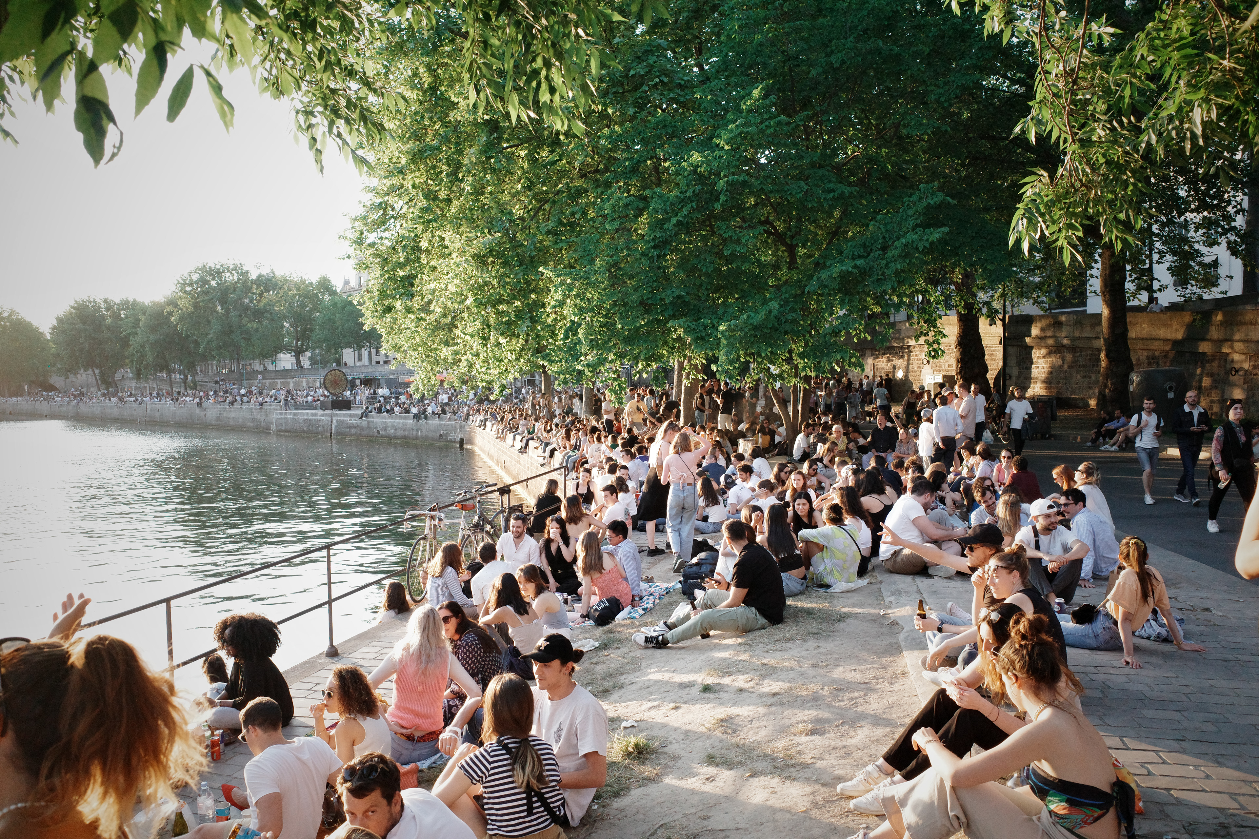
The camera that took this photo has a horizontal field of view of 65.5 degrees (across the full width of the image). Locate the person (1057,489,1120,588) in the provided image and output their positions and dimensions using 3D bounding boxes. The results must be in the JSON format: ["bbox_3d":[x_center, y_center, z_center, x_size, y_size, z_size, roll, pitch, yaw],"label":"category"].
[{"bbox_3d":[4.347,1.107,9.500,0.550,0.878,0.850,-2,2,-38],"label":"person"}]

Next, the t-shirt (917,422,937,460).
[{"bbox_3d":[5.075,0.352,16.700,0.400,0.630,0.280,2,4,41],"label":"t-shirt"}]

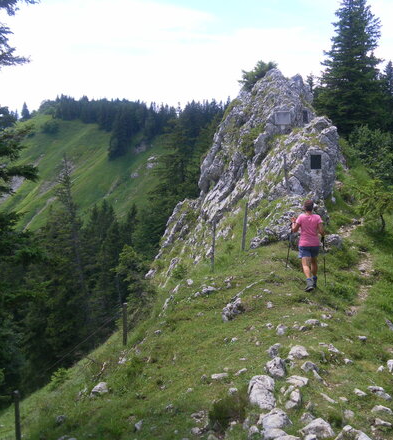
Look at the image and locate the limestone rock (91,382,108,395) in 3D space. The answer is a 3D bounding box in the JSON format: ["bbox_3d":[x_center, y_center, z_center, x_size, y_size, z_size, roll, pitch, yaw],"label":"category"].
[{"bbox_3d":[-1.242,2.158,7.600,0.220,0.140,0.180,0,2,0],"label":"limestone rock"}]

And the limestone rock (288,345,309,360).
[{"bbox_3d":[1.123,1.451,6.500,0.220,0.135,0.180,0,3,0],"label":"limestone rock"}]

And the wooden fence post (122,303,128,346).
[{"bbox_3d":[-1.414,2.066,11.700,0.080,0.870,0.080,0,3,0],"label":"wooden fence post"}]

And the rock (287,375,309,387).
[{"bbox_3d":[0.992,1.574,5.800,0.205,0.090,0.150,0,2,0],"label":"rock"}]

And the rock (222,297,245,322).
[{"bbox_3d":[0.555,1.342,8.900,0.345,0.280,0.300,0,2,0],"label":"rock"}]

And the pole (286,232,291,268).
[{"bbox_3d":[1.751,0.478,11.175,0.045,0.966,0.045,4,9,0],"label":"pole"}]

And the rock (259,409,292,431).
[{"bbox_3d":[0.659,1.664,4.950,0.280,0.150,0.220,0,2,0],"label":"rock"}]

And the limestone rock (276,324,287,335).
[{"bbox_3d":[1.098,1.406,7.600,0.135,0.125,0.125,0,3,0],"label":"limestone rock"}]

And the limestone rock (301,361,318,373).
[{"bbox_3d":[1.148,1.489,6.000,0.170,0.095,0.140,0,3,0],"label":"limestone rock"}]

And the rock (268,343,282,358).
[{"bbox_3d":[0.858,1.435,6.500,0.145,0.135,0.135,0,3,0],"label":"rock"}]

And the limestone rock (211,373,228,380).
[{"bbox_3d":[0.242,1.648,6.250,0.165,0.065,0.110,0,2,0],"label":"limestone rock"}]

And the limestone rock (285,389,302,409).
[{"bbox_3d":[0.875,1.614,5.350,0.135,0.130,0.160,0,2,0],"label":"limestone rock"}]

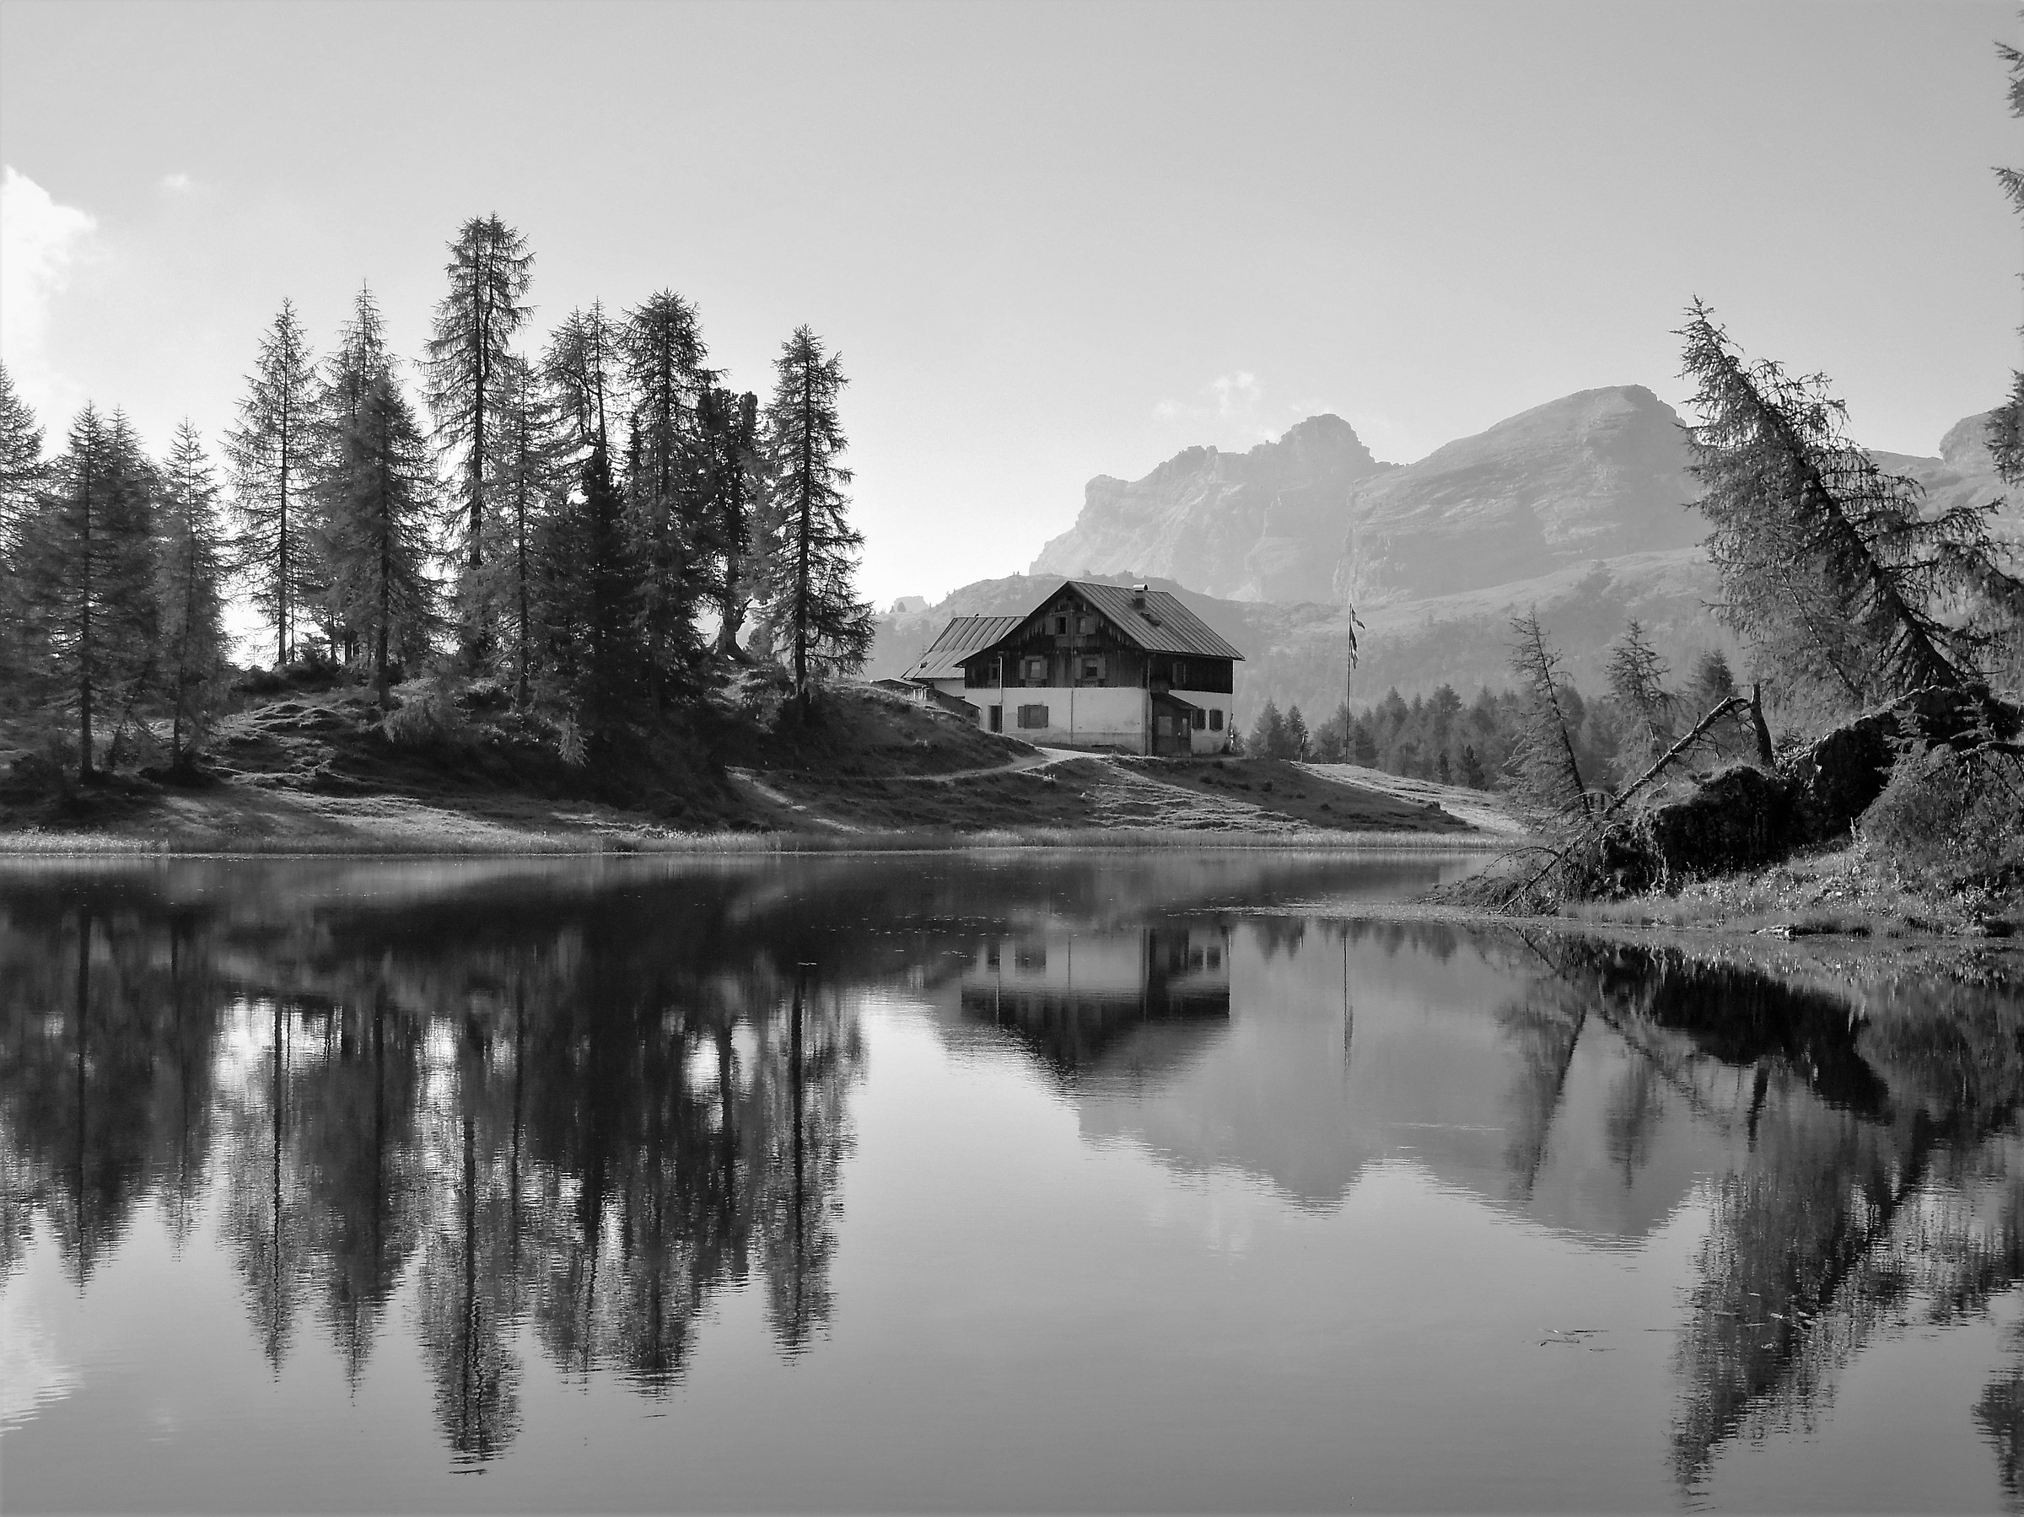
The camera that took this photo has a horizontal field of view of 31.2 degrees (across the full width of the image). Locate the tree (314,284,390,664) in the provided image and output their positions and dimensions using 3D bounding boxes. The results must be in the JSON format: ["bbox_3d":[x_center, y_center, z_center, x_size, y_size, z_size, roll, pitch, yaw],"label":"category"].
[{"bbox_3d":[-30.060,-13.120,167.000,4.230,17.490,4.230,1,-1,0],"label":"tree"}]

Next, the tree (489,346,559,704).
[{"bbox_3d":[-20.730,-9.680,154.000,3.090,15.050,3.090,1,-1,0],"label":"tree"}]

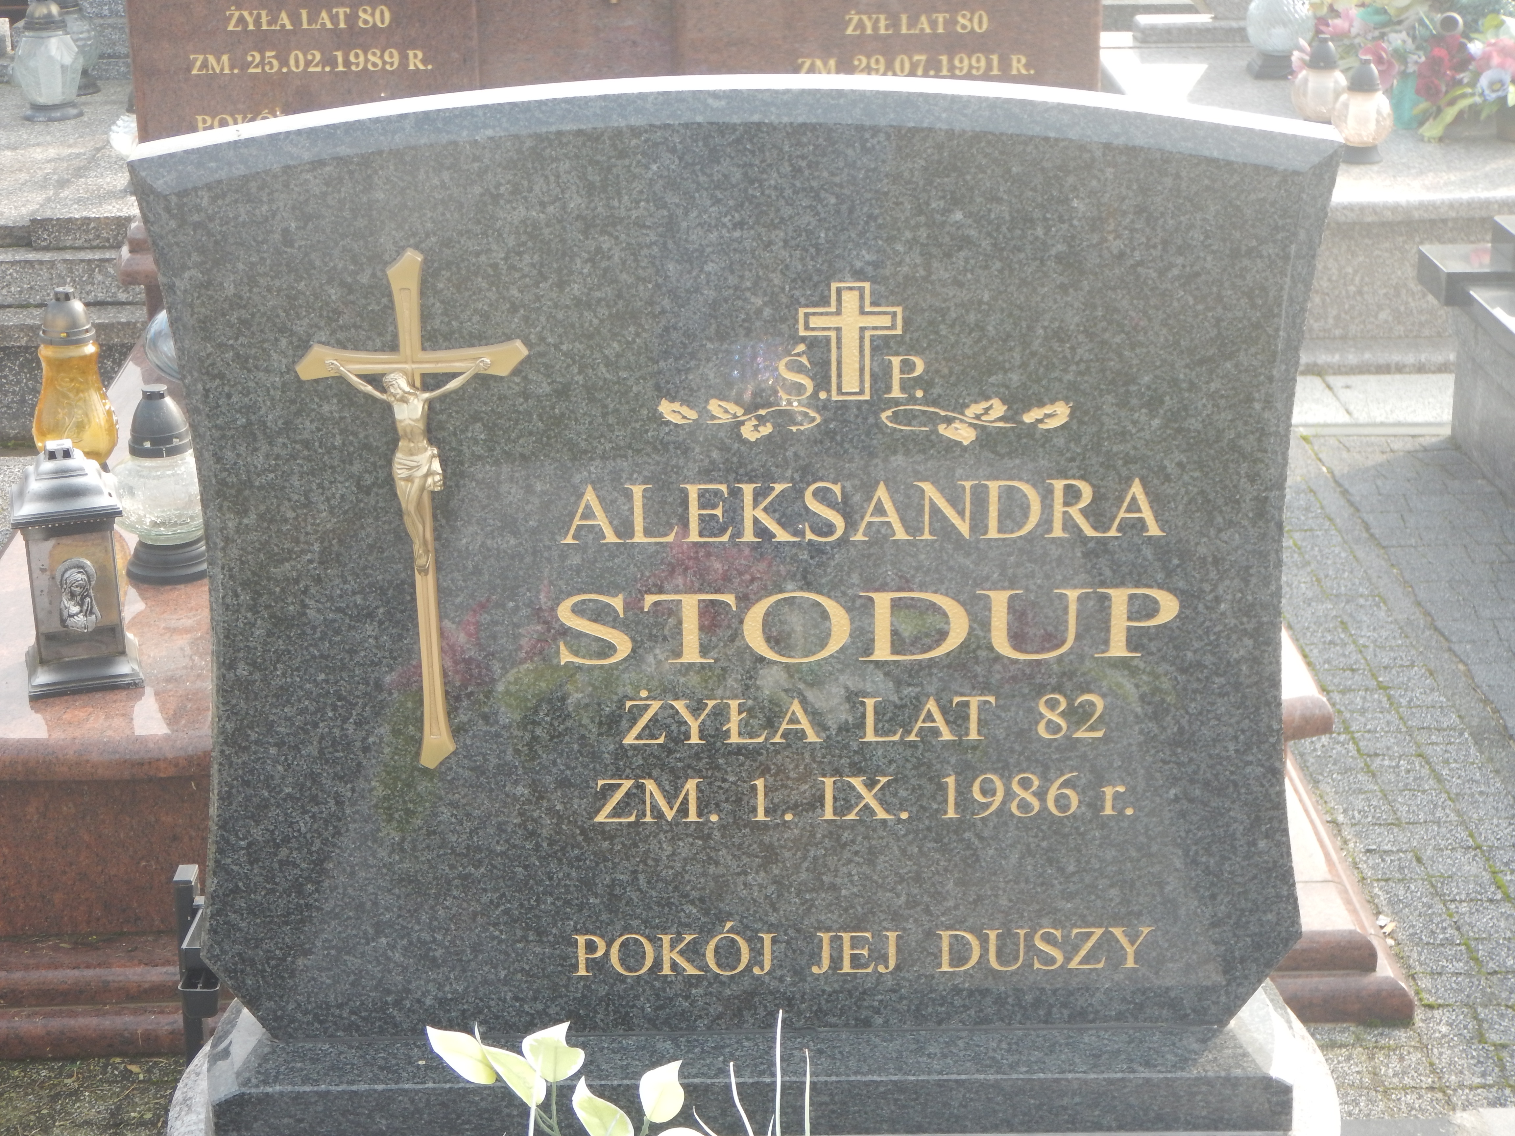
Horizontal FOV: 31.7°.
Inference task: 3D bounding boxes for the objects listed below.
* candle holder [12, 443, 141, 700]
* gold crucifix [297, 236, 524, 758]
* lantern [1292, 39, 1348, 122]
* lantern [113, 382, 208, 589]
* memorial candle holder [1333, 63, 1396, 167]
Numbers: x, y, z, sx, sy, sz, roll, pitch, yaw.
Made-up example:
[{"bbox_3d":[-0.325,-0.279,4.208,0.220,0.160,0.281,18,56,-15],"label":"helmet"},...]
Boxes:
[{"bbox_3d":[-0.815,-0.011,3.172,0.136,0.288,0.136,-7,22,-15],"label":"candle holder"},{"bbox_3d":[-0.229,-0.034,1.820,0.154,0.375,0.030,-2,21,-1],"label":"gold crucifix"},{"bbox_3d":[1.235,-1.068,5.852,0.121,0.211,0.121,-1,21,-1],"label":"lantern"},{"bbox_3d":[-0.774,-0.114,3.491,0.137,0.249,0.137,-1,21,-1],"label":"lantern"},{"bbox_3d":[1.260,-0.956,5.562,0.121,0.211,0.121,-1,21,-1],"label":"memorial candle holder"}]

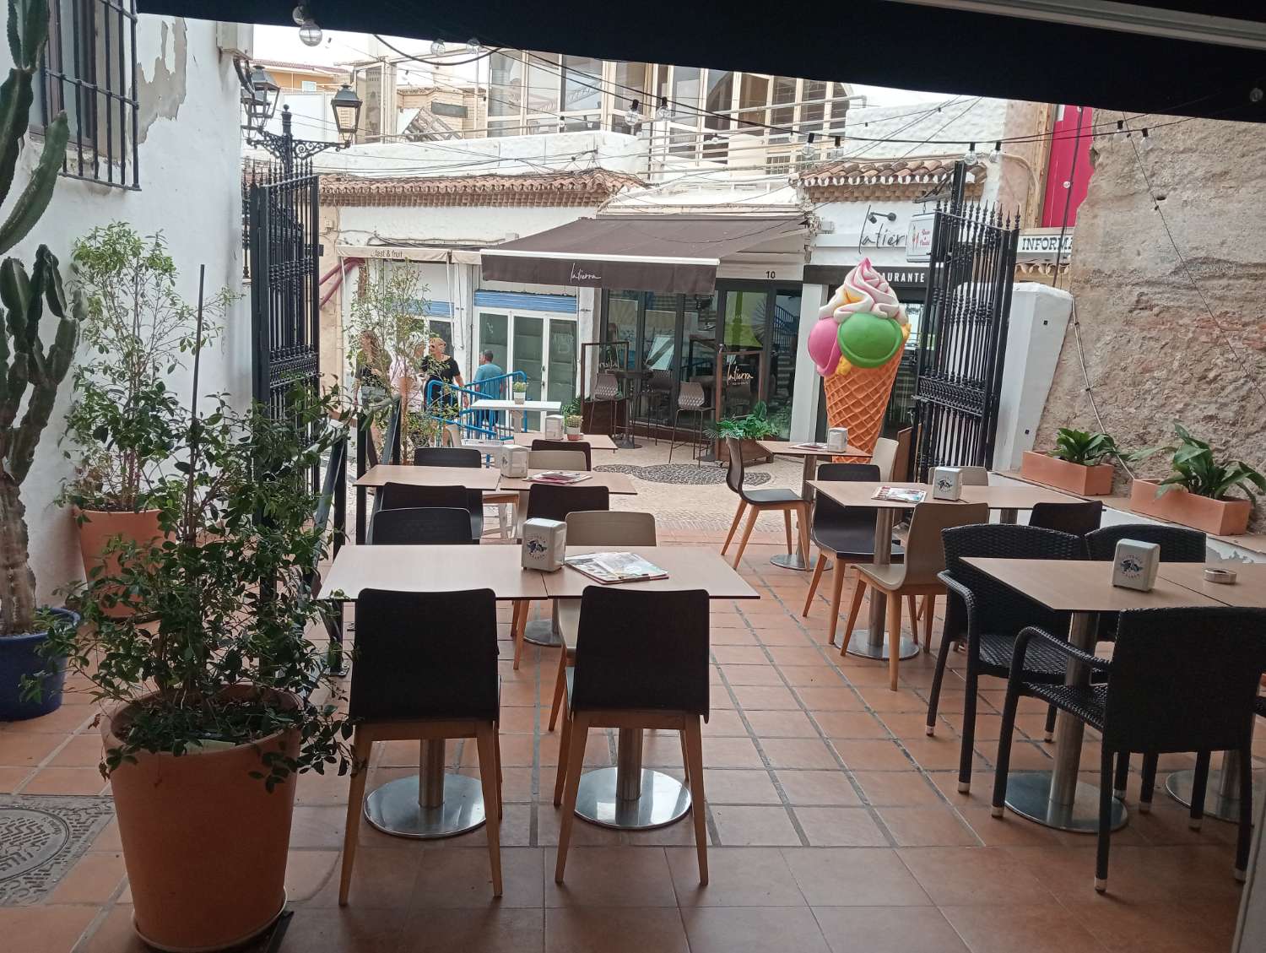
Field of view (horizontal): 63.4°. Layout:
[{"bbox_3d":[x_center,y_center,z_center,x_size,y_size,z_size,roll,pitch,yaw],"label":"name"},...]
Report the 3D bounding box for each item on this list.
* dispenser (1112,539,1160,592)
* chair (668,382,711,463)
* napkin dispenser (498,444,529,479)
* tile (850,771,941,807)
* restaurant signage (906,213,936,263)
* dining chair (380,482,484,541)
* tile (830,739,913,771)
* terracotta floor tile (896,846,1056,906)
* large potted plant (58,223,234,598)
[{"bbox_3d":[1.591,0.280,3.242,0.105,0.140,0.088,10,12,36],"label":"dispenser"},{"bbox_3d":[0.760,-0.682,12.916,0.470,1.050,0.500,7,10,26],"label":"chair"},{"bbox_3d":[-0.551,-0.072,4.804,0.095,0.140,0.105,-1,10,-25],"label":"napkin dispenser"},{"bbox_3d":[0.888,1.058,3.458,0.250,0.015,0.250,2,9,-6],"label":"tile"},{"bbox_3d":[2.763,-2.277,9.800,0.080,0.450,0.380,-1,10,-23],"label":"restaurant signage"},{"bbox_3d":[-0.858,0.392,4.356,0.440,0.820,0.480,2,9,-4],"label":"dining chair"},{"bbox_3d":[0.854,1.005,3.681,0.250,0.012,0.250,2,9,-6],"label":"tile"},{"bbox_3d":[0.973,1.141,2.921,0.340,0.010,0.310,2,10,-6],"label":"terracotta floor tile"},{"bbox_3d":[-2.264,-0.257,4.720,0.800,1.780,0.720,2,10,-6],"label":"large potted plant"}]

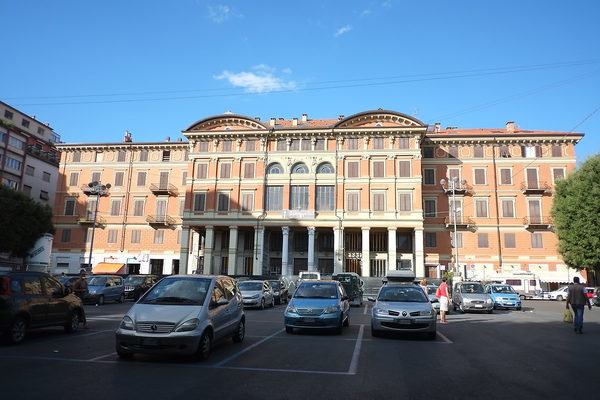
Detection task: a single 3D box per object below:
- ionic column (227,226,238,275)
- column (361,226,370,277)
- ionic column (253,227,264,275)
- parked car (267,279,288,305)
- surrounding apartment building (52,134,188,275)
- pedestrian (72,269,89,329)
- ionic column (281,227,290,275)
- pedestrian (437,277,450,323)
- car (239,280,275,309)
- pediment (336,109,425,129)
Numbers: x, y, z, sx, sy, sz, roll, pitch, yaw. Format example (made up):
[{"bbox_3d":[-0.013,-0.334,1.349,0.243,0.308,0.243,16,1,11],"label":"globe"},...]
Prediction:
[{"bbox_3d":[-8.135,6.484,55.029,1.000,6.400,1.000,0,-11,7],"label":"ionic column"},{"bbox_3d":[8.088,6.924,55.224,1.080,7.040,1.020,0,-10,6],"label":"column"},{"bbox_3d":[-4.942,6.476,54.718,1.250,6.400,1.150,0,-11,7],"label":"ionic column"},{"bbox_3d":[-1.675,5.801,28.769,1.680,1.450,3.850,0,-10,7],"label":"parked car"},{"bbox_3d":[-24.647,2.615,69.535,20.500,21.800,13.000,0,-10,6],"label":"surrounding apartment building"},{"bbox_3d":[-6.601,2.971,13.596,0.520,1.730,0.400,6,-12,-23],"label":"pedestrian"},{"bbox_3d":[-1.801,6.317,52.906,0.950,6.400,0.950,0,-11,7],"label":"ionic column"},{"bbox_3d":[5.592,3.939,17.688,0.400,1.670,0.500,12,-15,-43],"label":"pedestrian"},{"bbox_3d":[-2.529,5.238,25.207,1.700,1.480,4.050,0,-11,7],"label":"car"},{"bbox_3d":[9.471,-9.489,54.087,10.537,2.275,1.500,0,-11,7],"label":"pediment"}]

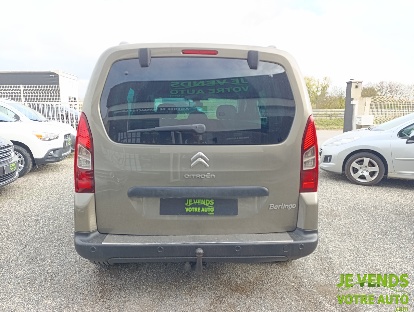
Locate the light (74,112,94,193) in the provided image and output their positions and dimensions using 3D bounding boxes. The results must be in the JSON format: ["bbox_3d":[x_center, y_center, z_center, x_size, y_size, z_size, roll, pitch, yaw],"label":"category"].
[{"bbox_3d":[-0.837,-0.019,1.894,0.165,0.555,0.190,0,8,-2],"label":"light"}]

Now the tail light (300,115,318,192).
[{"bbox_3d":[0.730,-0.014,1.954,0.165,0.555,0.190,0,8,-2],"label":"tail light"}]

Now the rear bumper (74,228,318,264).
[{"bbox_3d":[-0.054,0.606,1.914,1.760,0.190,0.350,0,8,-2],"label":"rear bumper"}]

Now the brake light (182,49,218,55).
[{"bbox_3d":[-0.047,-0.733,1.951,0.255,0.037,0.035,0,8,-2],"label":"brake light"}]

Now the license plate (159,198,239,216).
[{"bbox_3d":[-0.050,0.343,1.845,0.520,0.112,0.015,0,8,-2],"label":"license plate"}]

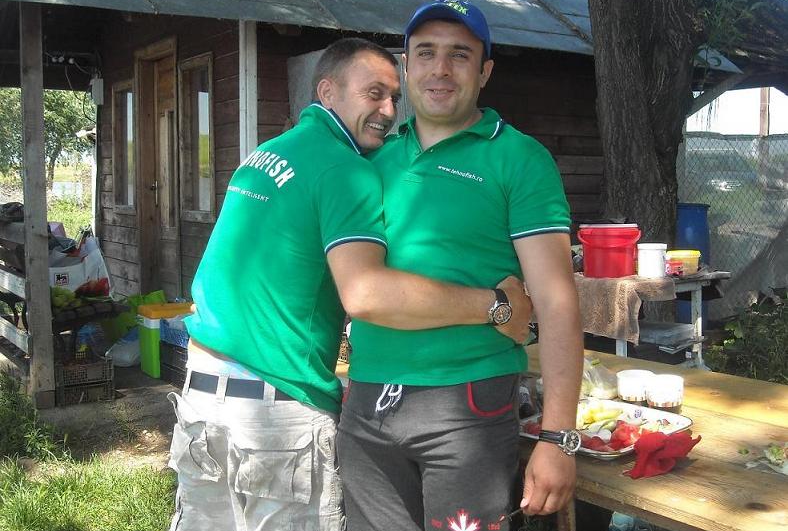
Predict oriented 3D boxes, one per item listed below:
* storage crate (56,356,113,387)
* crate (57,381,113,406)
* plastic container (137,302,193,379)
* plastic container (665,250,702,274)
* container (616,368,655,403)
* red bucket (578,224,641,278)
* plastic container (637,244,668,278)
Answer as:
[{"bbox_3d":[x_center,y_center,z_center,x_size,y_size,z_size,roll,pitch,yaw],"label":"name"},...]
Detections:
[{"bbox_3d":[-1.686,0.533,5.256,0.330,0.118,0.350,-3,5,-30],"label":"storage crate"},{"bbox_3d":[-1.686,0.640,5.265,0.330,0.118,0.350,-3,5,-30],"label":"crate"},{"bbox_3d":[-1.308,0.440,6.005,0.360,0.395,0.290,-3,5,-30],"label":"plastic container"},{"bbox_3d":[1.367,-0.017,4.736,0.162,0.106,0.162,1,5,16],"label":"plastic container"},{"bbox_3d":[0.731,0.368,3.023,0.112,0.090,0.112,1,5,14],"label":"container"},{"bbox_3d":[0.992,-0.071,4.598,0.285,0.235,0.270,1,5,12],"label":"red bucket"},{"bbox_3d":[1.171,-0.025,4.526,0.134,0.155,0.134,1,5,14],"label":"plastic container"}]

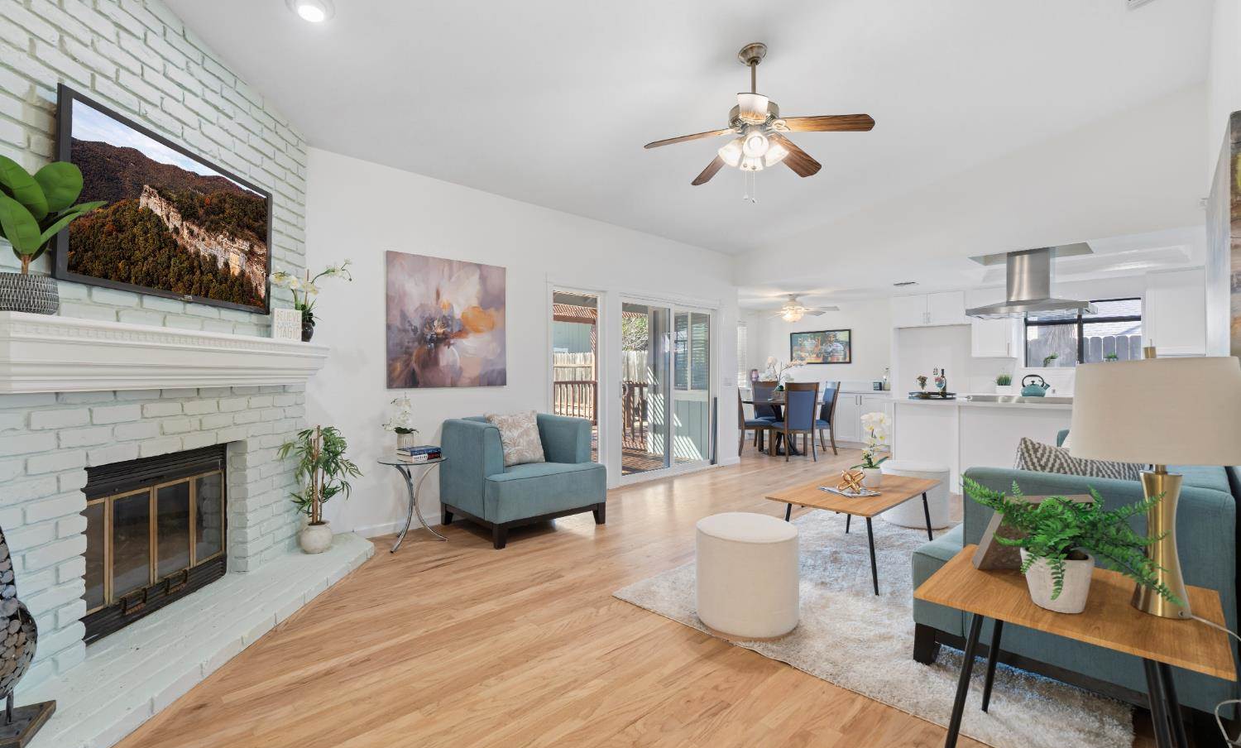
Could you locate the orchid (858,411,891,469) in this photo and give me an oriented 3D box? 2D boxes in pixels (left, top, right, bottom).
[{"bbox_3d":[1.592,0.415,3.470,0.220,0.360,0.200,0,0,0],"label":"orchid"}]

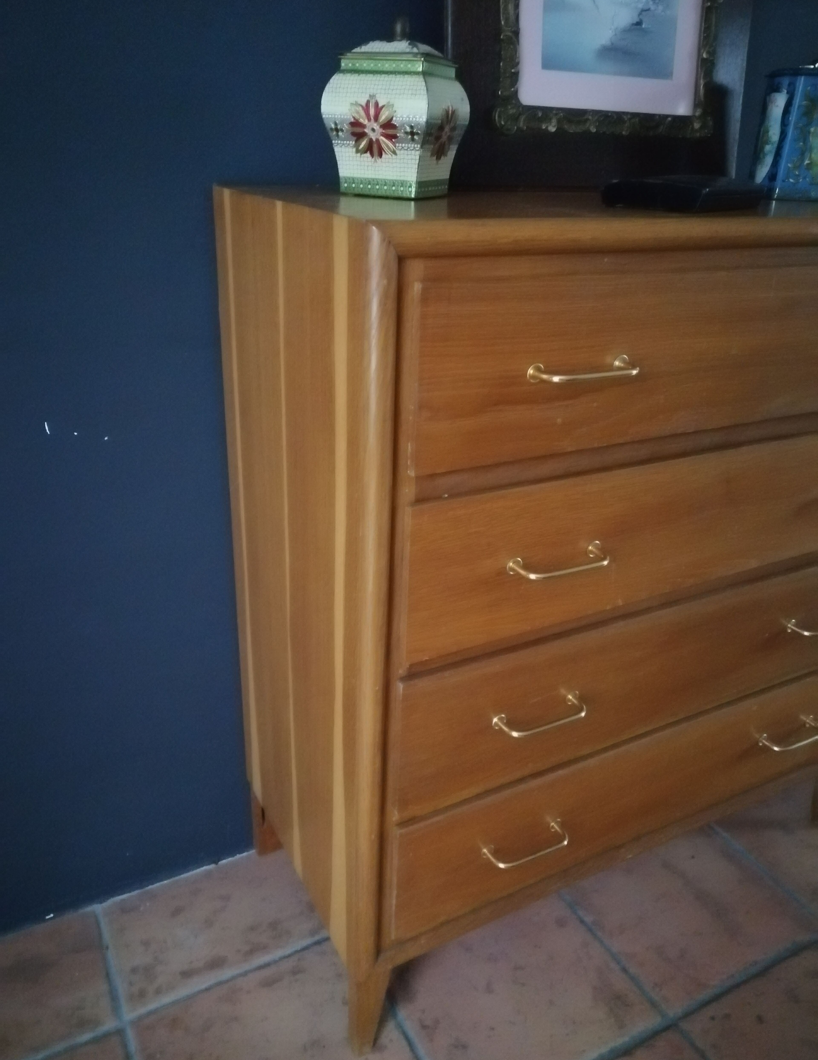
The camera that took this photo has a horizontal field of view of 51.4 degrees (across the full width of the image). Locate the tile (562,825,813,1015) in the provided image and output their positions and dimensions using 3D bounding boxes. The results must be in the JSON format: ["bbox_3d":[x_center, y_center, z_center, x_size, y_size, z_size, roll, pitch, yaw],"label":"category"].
[{"bbox_3d":[0.413,0.570,1.335,0.307,0.012,0.307,-11,27,-26],"label":"tile"}]

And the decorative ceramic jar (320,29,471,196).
[{"bbox_3d":[-0.012,-0.470,0.951,0.125,0.176,0.125,12,26,20],"label":"decorative ceramic jar"}]

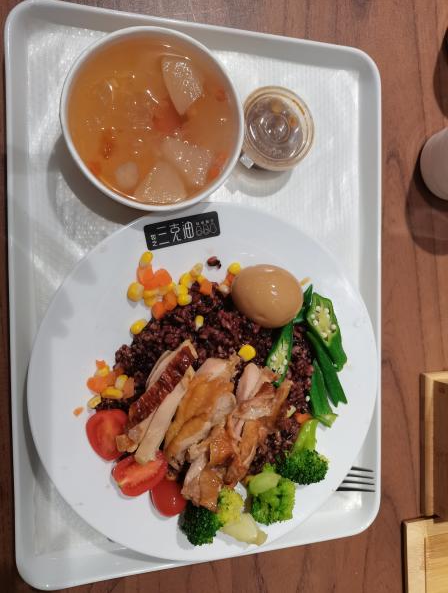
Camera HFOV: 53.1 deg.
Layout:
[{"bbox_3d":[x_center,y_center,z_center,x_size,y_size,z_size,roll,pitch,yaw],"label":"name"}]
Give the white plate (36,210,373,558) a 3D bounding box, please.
[{"bbox_3d":[-0.005,0.067,0.362,0.280,0.025,0.280,0,92,-15],"label":"white plate"}]

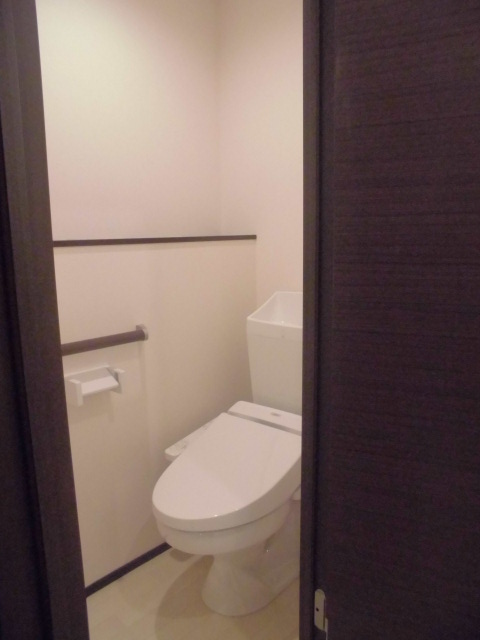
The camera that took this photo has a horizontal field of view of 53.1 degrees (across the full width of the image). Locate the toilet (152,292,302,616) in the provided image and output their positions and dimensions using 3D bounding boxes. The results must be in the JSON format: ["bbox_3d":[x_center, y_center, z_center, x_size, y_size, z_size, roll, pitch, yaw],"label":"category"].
[{"bbox_3d":[0.051,0.426,1.559,0.430,0.935,0.760,9,14,43],"label":"toilet"}]

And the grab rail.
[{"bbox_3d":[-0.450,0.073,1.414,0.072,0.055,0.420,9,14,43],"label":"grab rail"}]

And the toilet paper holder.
[{"bbox_3d":[-0.432,0.197,1.449,0.080,0.088,0.168,9,14,43],"label":"toilet paper holder"}]

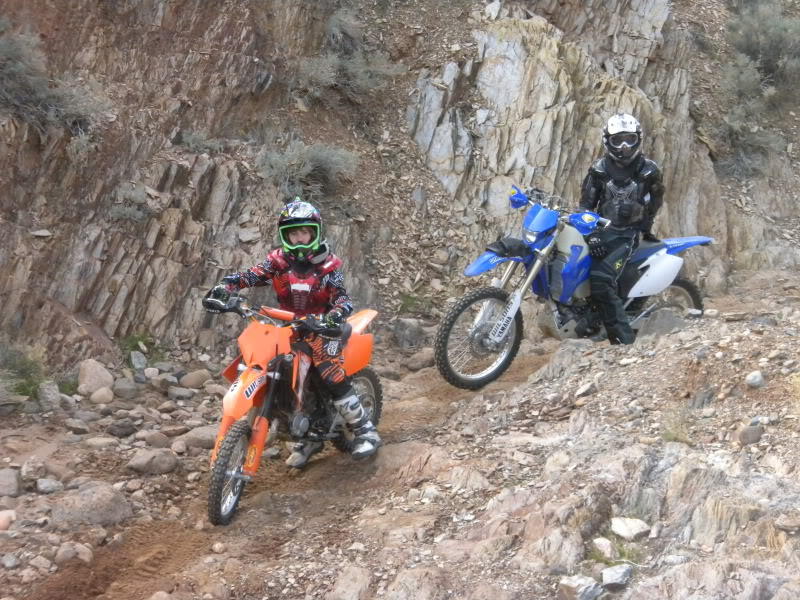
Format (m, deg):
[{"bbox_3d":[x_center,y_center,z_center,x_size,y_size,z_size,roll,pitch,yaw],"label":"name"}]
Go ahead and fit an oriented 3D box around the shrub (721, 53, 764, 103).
[{"bbox_3d":[2.825,-1.835,16.200,0.360,0.390,0.360,0,5,0],"label":"shrub"}]

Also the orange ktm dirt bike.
[{"bbox_3d":[-0.593,0.550,11.120,0.810,1.060,1.790,8,17,30],"label":"orange ktm dirt bike"}]

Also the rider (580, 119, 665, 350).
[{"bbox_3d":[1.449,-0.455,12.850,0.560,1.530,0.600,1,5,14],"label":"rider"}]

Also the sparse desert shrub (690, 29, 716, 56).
[{"bbox_3d":[2.618,-2.228,17.000,0.240,0.230,0.240,0,5,0],"label":"sparse desert shrub"}]

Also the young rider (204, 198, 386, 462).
[{"bbox_3d":[-0.609,0.167,11.120,0.880,1.420,0.700,1,5,14],"label":"young rider"}]

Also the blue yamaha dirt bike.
[{"bbox_3d":[1.171,-0.089,12.776,2.140,1.250,0.820,-5,17,-28],"label":"blue yamaha dirt bike"}]

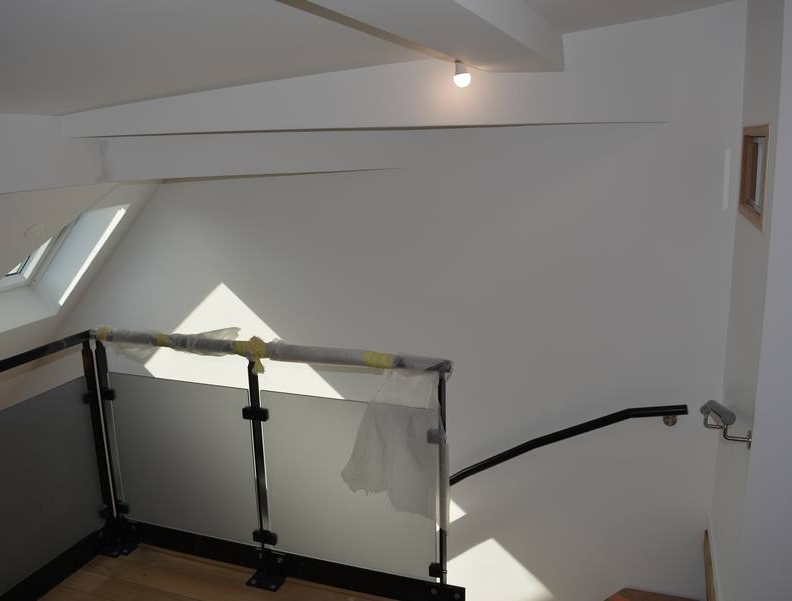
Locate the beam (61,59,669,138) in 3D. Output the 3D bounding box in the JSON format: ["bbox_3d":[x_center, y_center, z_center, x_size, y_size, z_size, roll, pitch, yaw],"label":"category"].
[{"bbox_3d":[-0.198,-0.868,2.921,2.603,0.250,0.240,0,13,7],"label":"beam"}]

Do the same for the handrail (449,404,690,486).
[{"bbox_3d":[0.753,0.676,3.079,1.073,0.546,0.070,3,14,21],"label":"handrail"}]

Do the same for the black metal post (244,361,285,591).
[{"bbox_3d":[-0.538,0.703,2.702,0.120,0.945,0.120,3,14,21],"label":"black metal post"}]

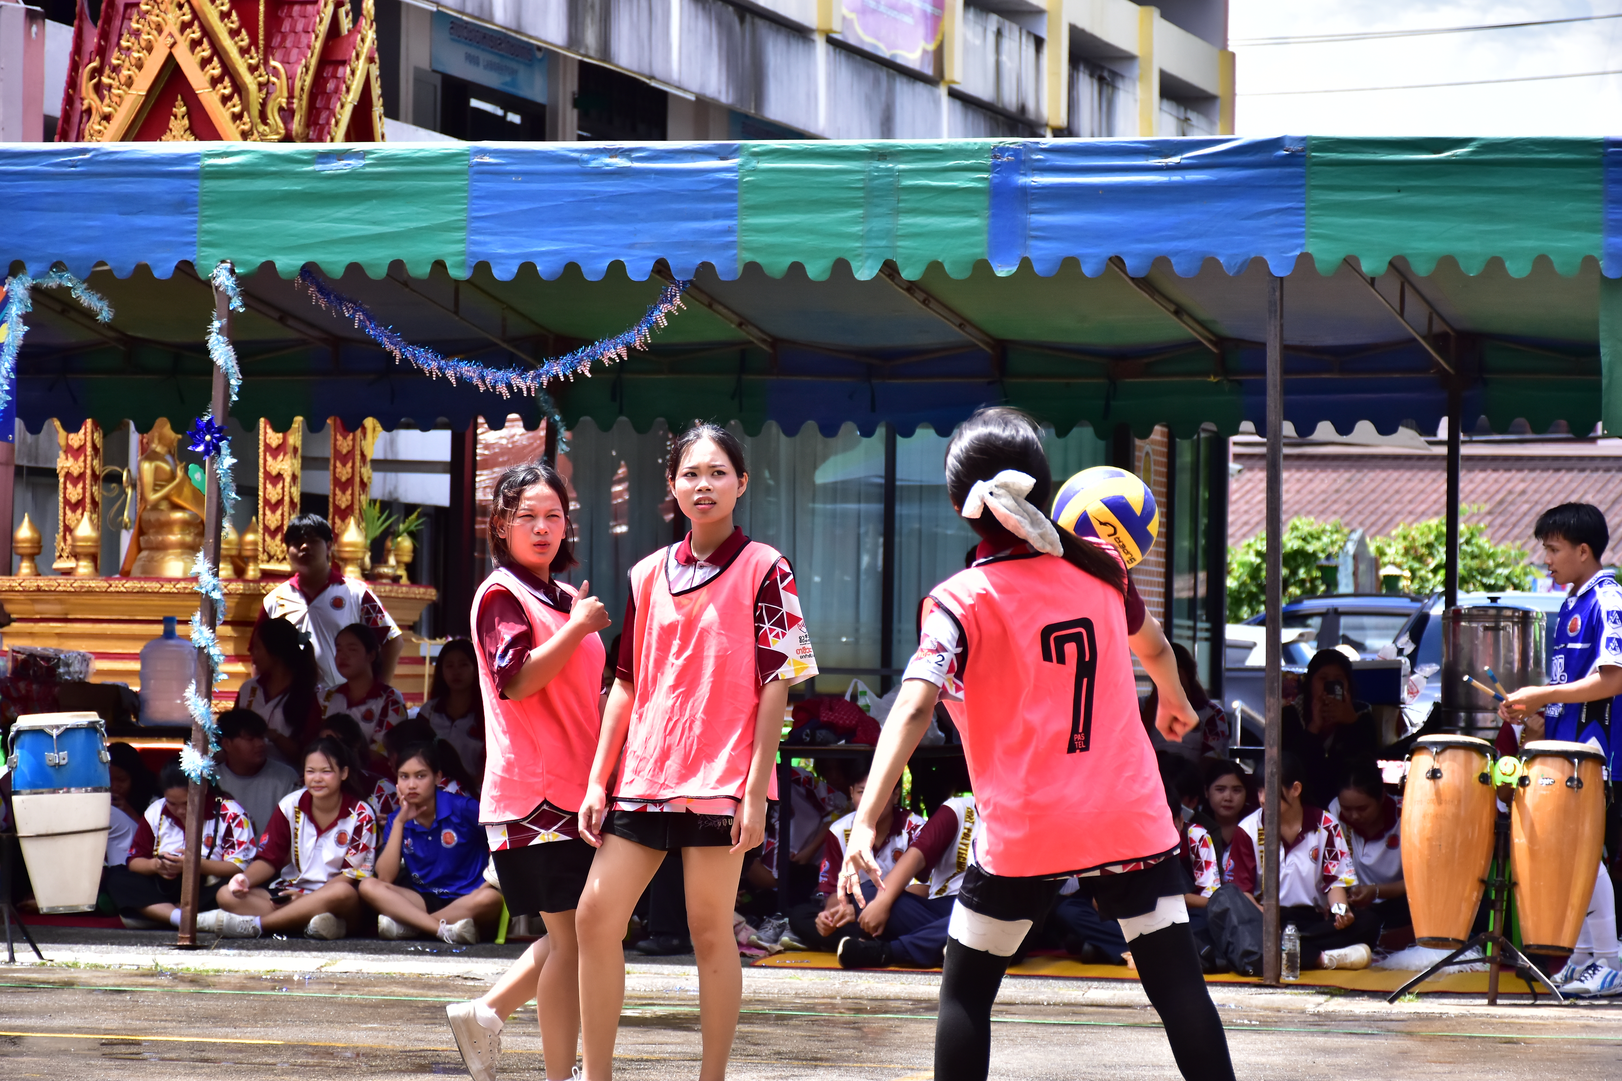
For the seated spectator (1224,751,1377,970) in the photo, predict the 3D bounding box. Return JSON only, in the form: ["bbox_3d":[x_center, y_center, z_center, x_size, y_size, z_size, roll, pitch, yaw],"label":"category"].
[{"bbox_3d":[1.878,1.215,22.000,0.600,0.830,0.650,1,-2,10],"label":"seated spectator"}]

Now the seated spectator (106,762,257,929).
[{"bbox_3d":[-2.383,1.164,21.800,0.600,0.670,0.680,1,-1,12],"label":"seated spectator"}]

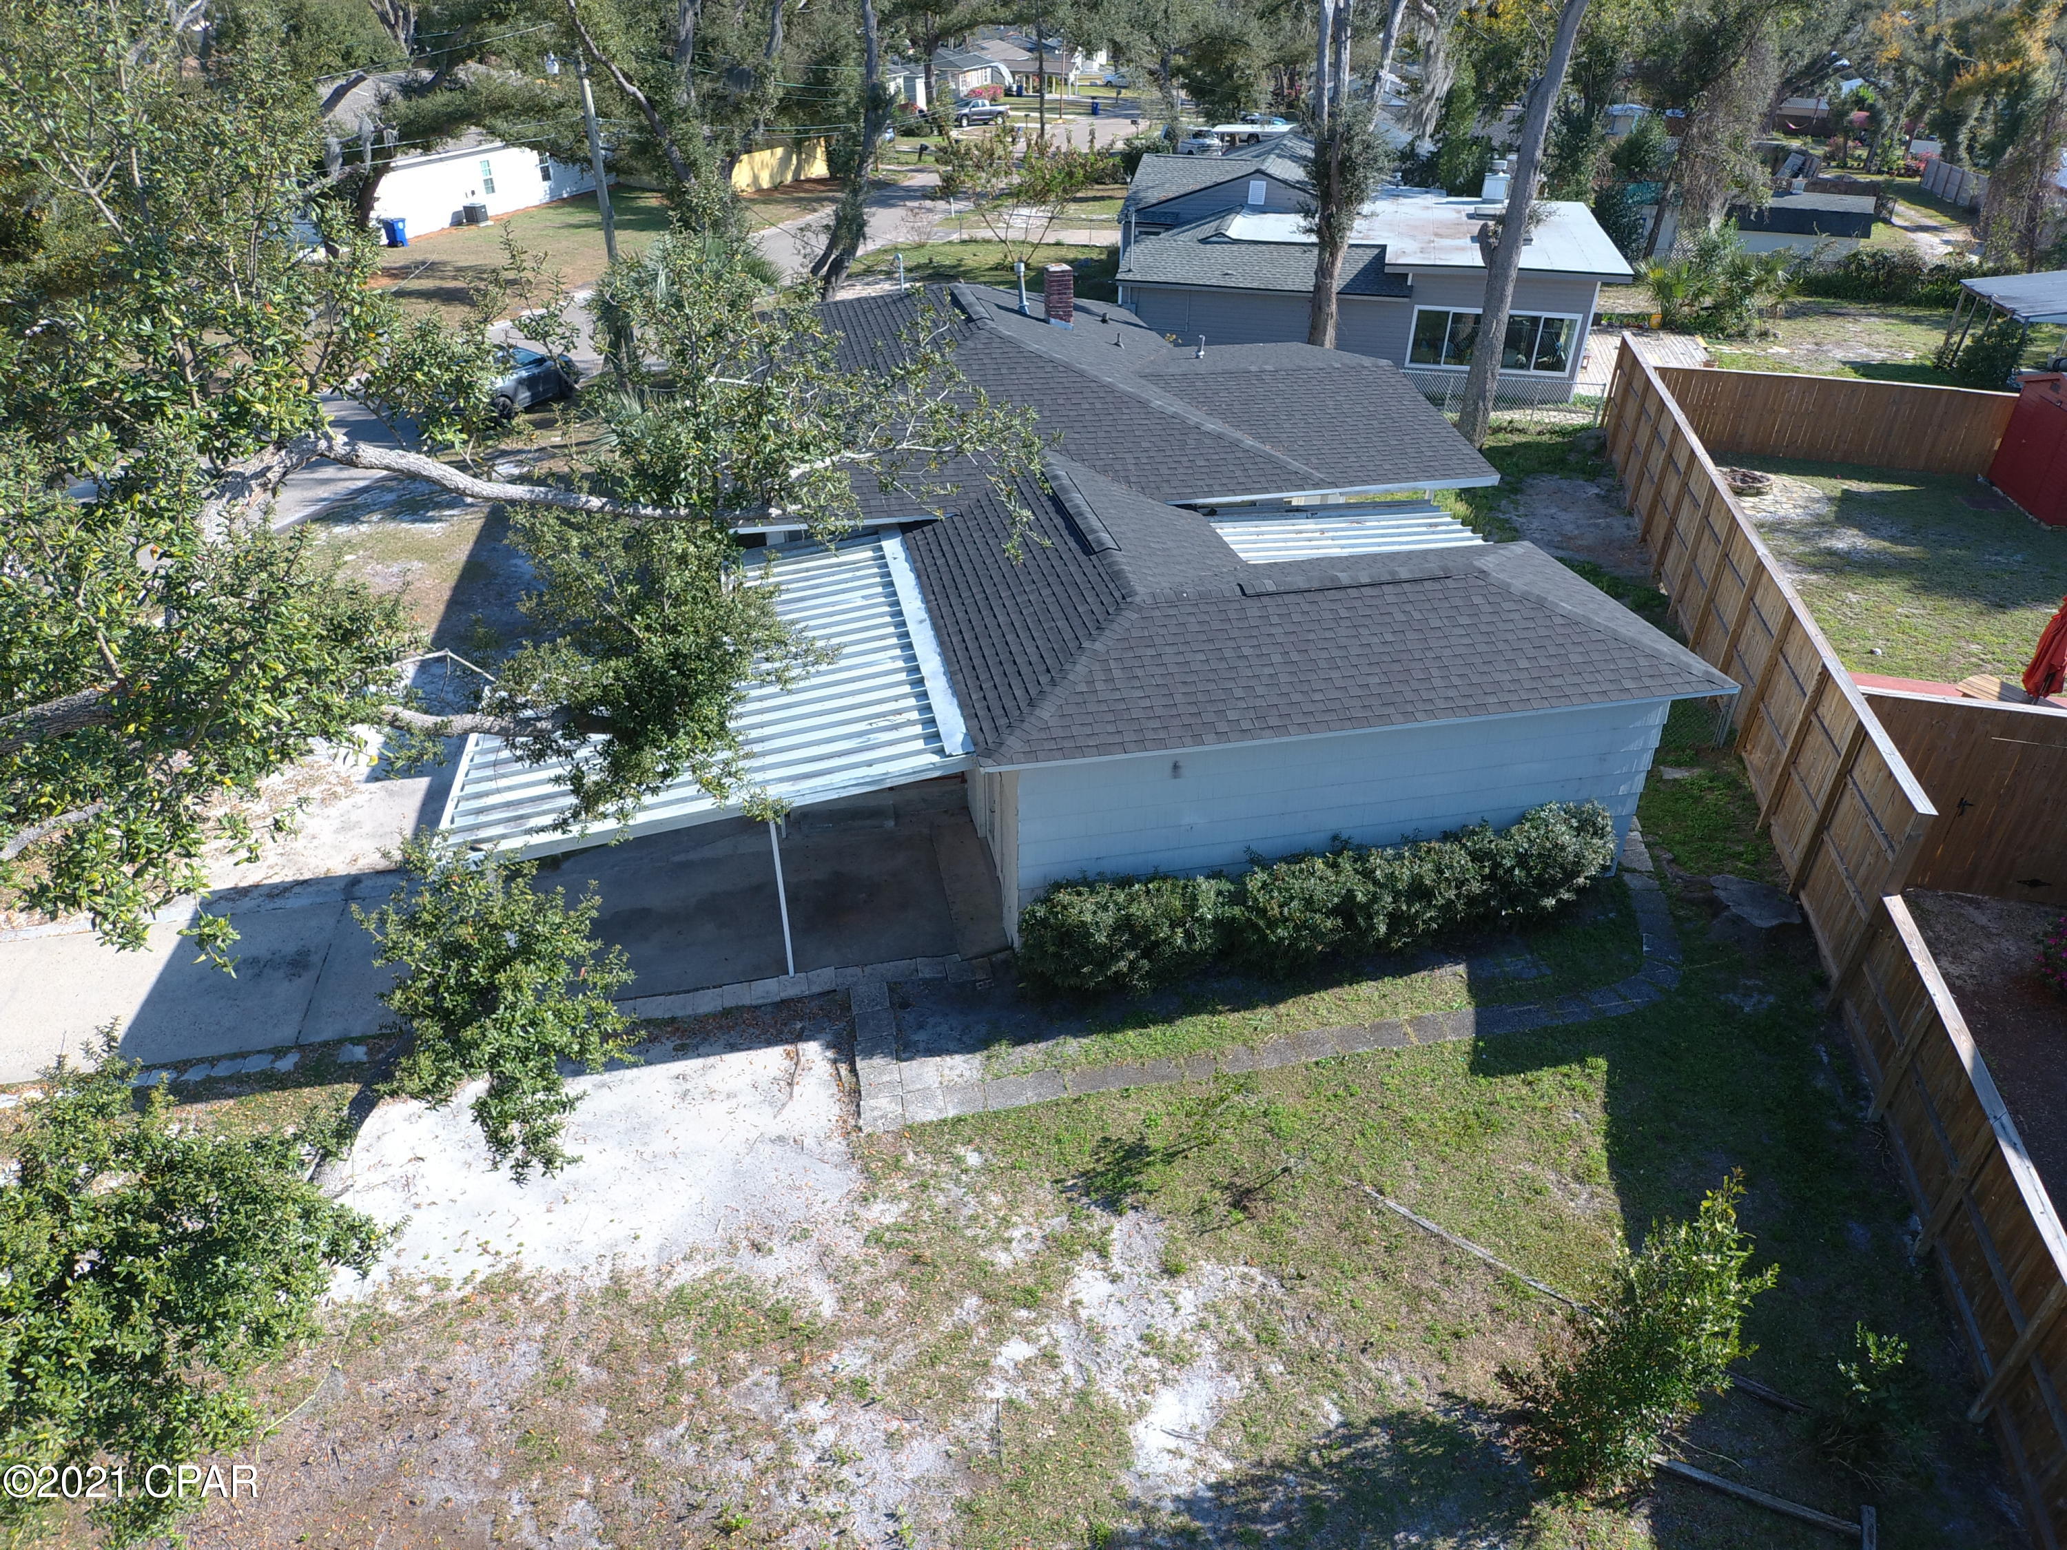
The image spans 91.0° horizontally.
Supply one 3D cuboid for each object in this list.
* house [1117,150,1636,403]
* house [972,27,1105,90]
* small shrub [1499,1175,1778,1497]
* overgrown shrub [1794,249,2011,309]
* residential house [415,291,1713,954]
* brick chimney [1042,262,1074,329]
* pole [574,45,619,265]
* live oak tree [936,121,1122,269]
[{"bbox_3d":[10.628,-18.134,35.207,14.300,4.600,16.200,6,36,7],"label":"house"},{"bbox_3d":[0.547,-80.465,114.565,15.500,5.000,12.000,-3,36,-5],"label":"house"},{"bbox_3d":[3.836,3.607,6.544,1.500,2.050,1.450,1,36,0],"label":"small shrub"},{"bbox_3d":[33.873,-19.532,39.852,7.426,1.900,1.900,11,37,14],"label":"overgrown shrub"},{"bbox_3d":[-0.286,-5.941,18.644,14.600,3.850,20.550,-6,36,-9],"label":"residential house"},{"bbox_3d":[0.498,-10.023,21.402,0.620,1.293,0.550,-6,36,-9],"label":"brick chimney"},{"bbox_3d":[-17.095,-23.711,39.802,0.340,8.000,0.340,1,36,0],"label":"pole"},{"bbox_3d":[-0.064,-24.271,42.833,7.600,5.500,6.800,1,36,0],"label":"live oak tree"}]

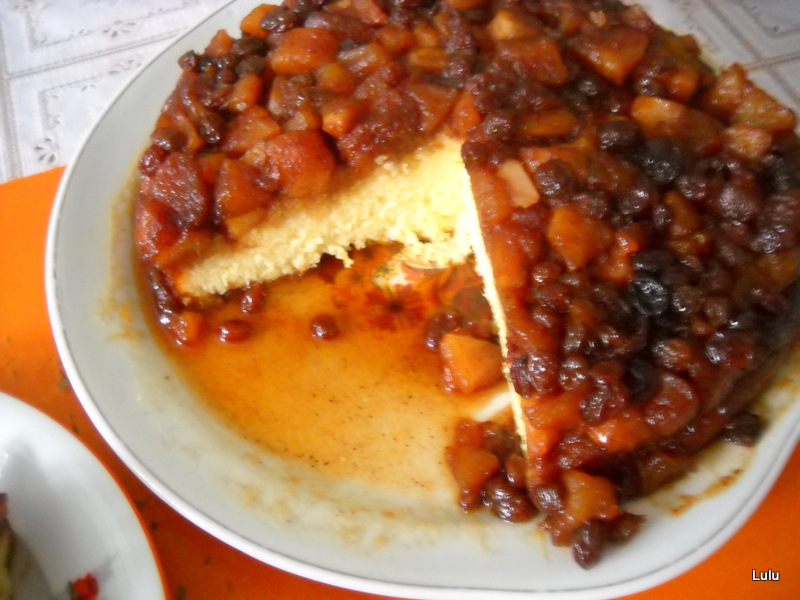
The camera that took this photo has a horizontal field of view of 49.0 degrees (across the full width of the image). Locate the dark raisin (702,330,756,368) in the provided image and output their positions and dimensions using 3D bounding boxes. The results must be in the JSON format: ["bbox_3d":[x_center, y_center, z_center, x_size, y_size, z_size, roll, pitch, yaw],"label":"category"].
[{"bbox_3d":[0.107,0.016,0.285,0.015,0.011,0.013,6,57,0],"label":"dark raisin"}]

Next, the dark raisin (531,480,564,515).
[{"bbox_3d":[0.046,0.062,0.274,0.011,0.009,0.011,6,57,0],"label":"dark raisin"}]

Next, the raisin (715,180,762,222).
[{"bbox_3d":[0.114,-0.033,0.297,0.015,0.011,0.014,6,57,0],"label":"raisin"}]

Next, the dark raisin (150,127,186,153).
[{"bbox_3d":[-0.091,-0.063,0.346,0.013,0.010,0.011,-6,54,0],"label":"dark raisin"}]

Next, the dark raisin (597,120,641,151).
[{"bbox_3d":[0.073,-0.055,0.295,0.015,0.009,0.011,0,57,-4],"label":"dark raisin"}]

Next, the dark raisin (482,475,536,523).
[{"bbox_3d":[0.034,0.062,0.274,0.017,0.012,0.013,21,58,19],"label":"dark raisin"}]

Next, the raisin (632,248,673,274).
[{"bbox_3d":[0.082,-0.013,0.285,0.013,0.010,0.010,-6,54,0],"label":"raisin"}]

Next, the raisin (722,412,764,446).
[{"bbox_3d":[0.110,0.042,0.282,0.013,0.011,0.011,-6,54,0],"label":"raisin"}]

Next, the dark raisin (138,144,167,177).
[{"bbox_3d":[-0.089,-0.050,0.317,0.010,0.009,0.012,32,60,16],"label":"dark raisin"}]

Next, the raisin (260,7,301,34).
[{"bbox_3d":[-0.045,-0.105,0.331,0.015,0.009,0.011,-4,57,-7],"label":"raisin"}]

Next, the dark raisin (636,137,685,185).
[{"bbox_3d":[0.091,-0.049,0.306,0.015,0.013,0.017,-6,54,0],"label":"dark raisin"}]

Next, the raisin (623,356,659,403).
[{"bbox_3d":[0.073,0.024,0.264,0.011,0.011,0.015,-6,54,0],"label":"raisin"}]

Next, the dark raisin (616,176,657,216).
[{"bbox_3d":[0.081,-0.035,0.299,0.013,0.011,0.013,-6,54,0],"label":"dark raisin"}]

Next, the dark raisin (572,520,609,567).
[{"bbox_3d":[0.059,0.076,0.273,0.011,0.010,0.015,15,57,5],"label":"dark raisin"}]

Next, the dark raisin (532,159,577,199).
[{"bbox_3d":[0.053,-0.042,0.302,0.015,0.012,0.014,-6,54,0],"label":"dark raisin"}]

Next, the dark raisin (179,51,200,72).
[{"bbox_3d":[-0.081,-0.092,0.337,0.009,0.009,0.009,6,57,0],"label":"dark raisin"}]

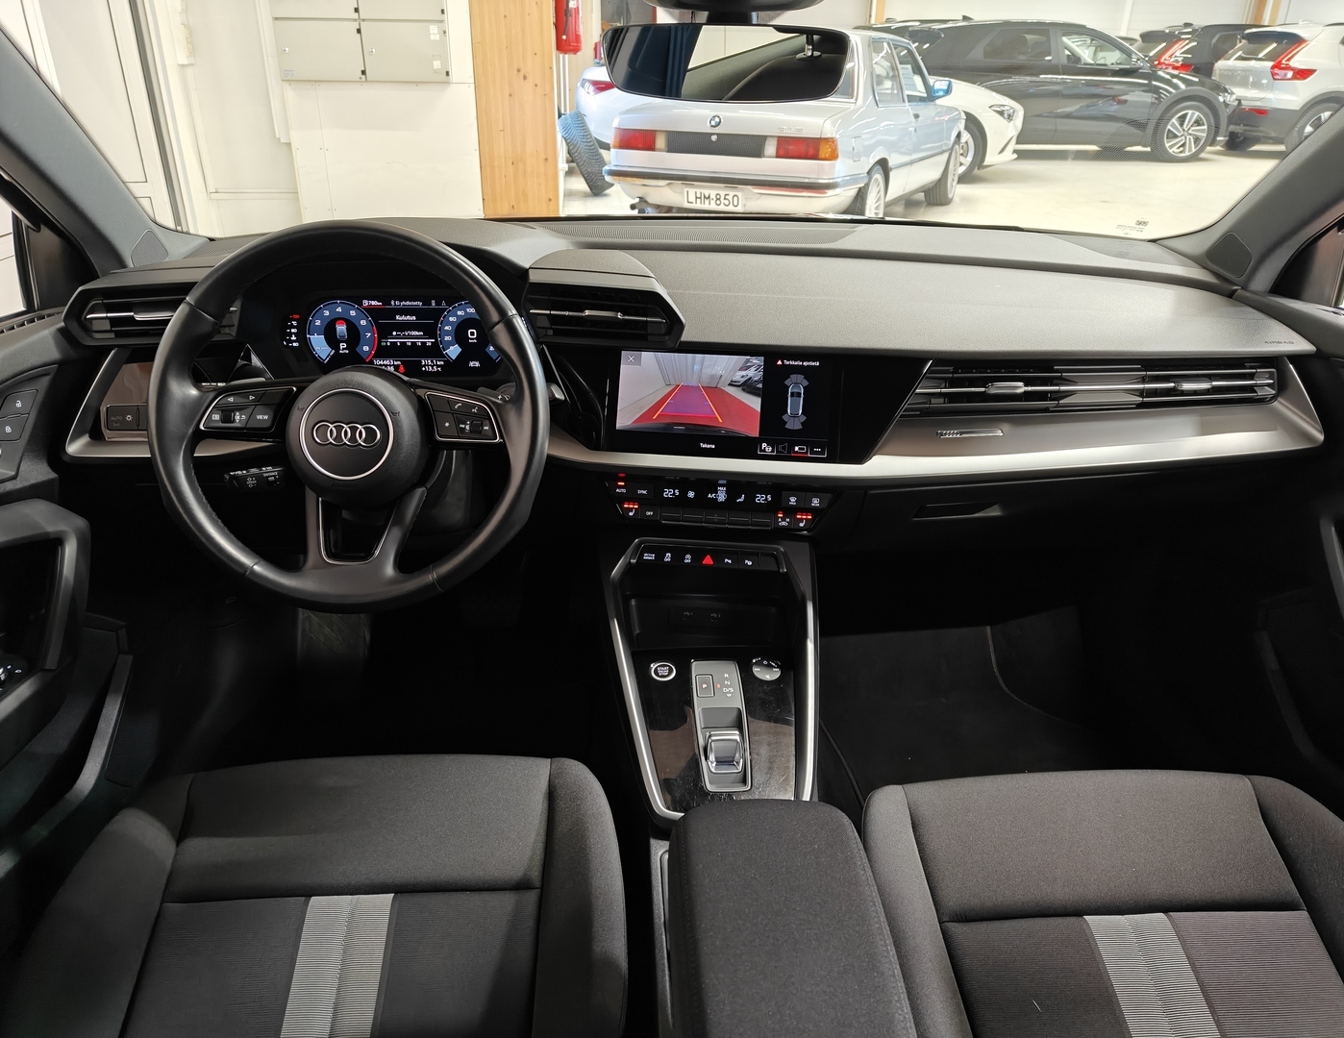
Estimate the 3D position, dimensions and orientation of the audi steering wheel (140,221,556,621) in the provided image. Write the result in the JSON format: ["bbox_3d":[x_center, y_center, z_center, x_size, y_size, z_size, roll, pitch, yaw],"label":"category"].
[{"bbox_3d":[-0.305,-0.098,0.933,0.370,0.370,0.100,0,-3,-3],"label":"audi steering wheel"}]

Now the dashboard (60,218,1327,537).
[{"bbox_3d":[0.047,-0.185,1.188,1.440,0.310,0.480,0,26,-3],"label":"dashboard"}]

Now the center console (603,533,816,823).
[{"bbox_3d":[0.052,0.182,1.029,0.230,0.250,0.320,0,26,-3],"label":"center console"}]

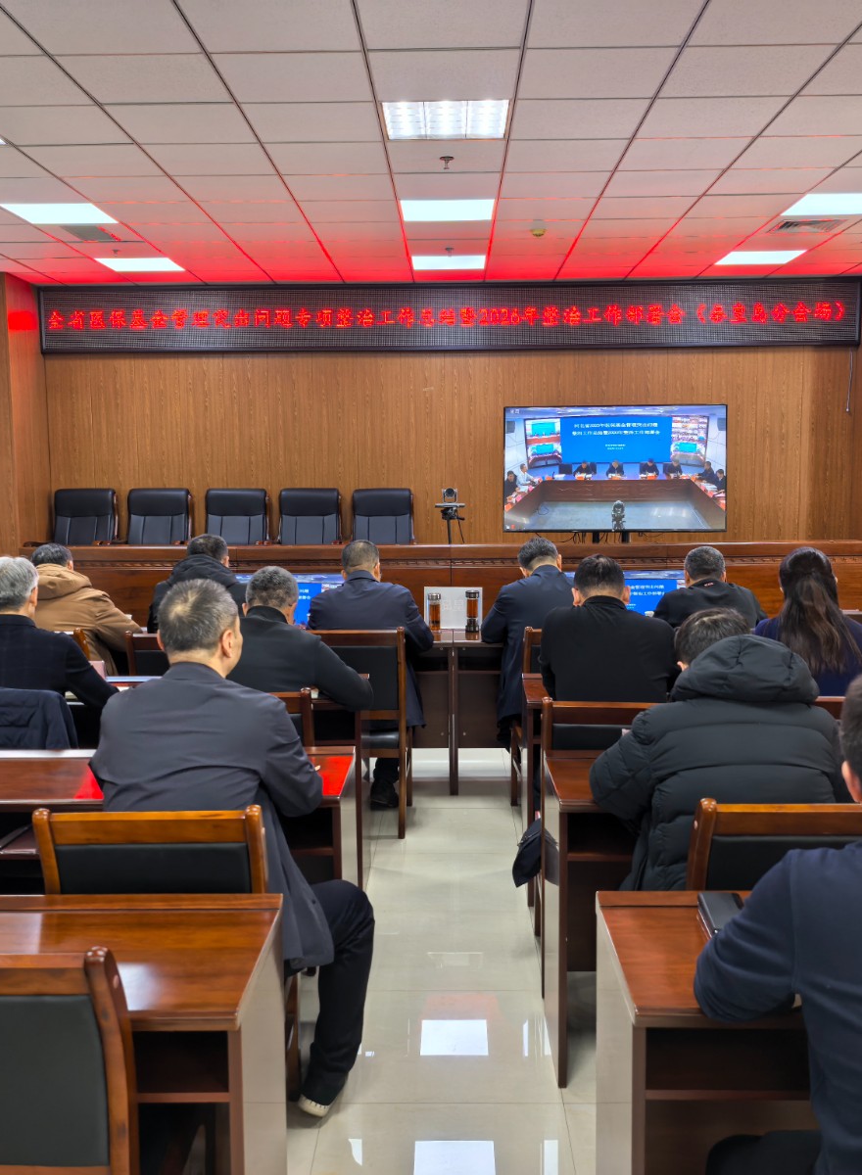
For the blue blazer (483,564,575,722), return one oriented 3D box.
[{"bbox_3d":[0.512,0.248,5.093,0.550,0.710,0.520,0,6,-1],"label":"blue blazer"}]

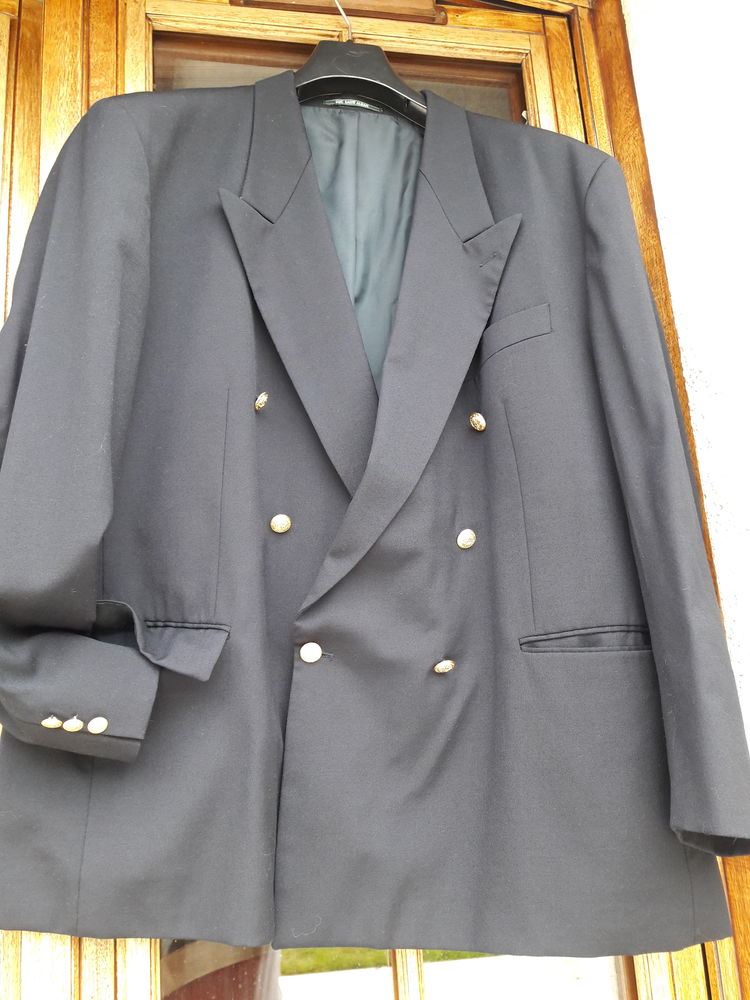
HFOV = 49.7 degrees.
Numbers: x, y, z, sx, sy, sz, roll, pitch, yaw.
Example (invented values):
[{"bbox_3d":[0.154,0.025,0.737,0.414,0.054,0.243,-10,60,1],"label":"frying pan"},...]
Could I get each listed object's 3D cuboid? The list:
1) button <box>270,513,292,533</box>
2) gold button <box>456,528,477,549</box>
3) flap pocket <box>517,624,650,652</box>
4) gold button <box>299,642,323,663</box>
[{"bbox_3d":[-0.087,0.021,0.750,0.019,0.019,0.008,-2,-14,-8],"label":"button"},{"bbox_3d":[0.086,0.037,0.762,0.019,0.019,0.008,-1,-17,-14],"label":"gold button"},{"bbox_3d":[0.204,0.133,0.775,0.138,0.027,0.012,0,-13,-16],"label":"flap pocket"},{"bbox_3d":[-0.058,0.139,0.735,0.019,0.019,0.008,-2,-16,-7],"label":"gold button"}]

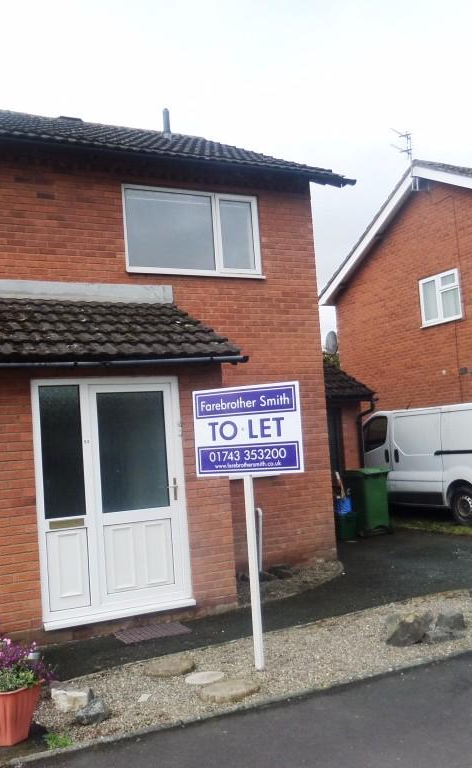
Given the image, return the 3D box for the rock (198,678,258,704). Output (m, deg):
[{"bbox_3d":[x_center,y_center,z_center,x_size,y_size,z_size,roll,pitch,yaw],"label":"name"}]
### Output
[{"bbox_3d":[-0.046,1.907,4.406,0.400,0.065,0.300,-3,-4,-4],"label":"rock"}]

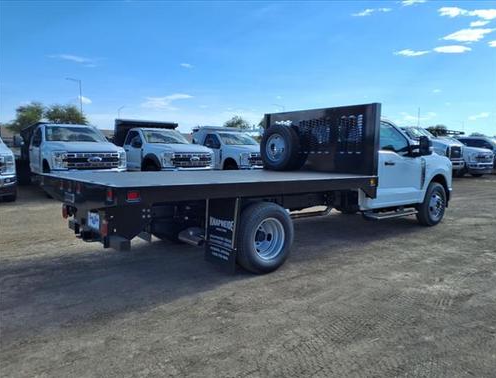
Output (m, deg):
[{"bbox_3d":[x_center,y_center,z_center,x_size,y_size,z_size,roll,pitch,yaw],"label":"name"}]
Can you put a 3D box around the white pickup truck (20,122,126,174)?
[{"bbox_3d":[-6.152,-1.134,13.010,2.350,2.120,6.400,-4,8,-40],"label":"white pickup truck"}]

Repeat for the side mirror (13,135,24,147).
[{"bbox_3d":[-6.468,-1.375,11.107,0.250,0.330,0.160,-4,8,-40],"label":"side mirror"}]

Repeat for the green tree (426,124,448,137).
[{"bbox_3d":[28.872,-7.118,59.537,3.800,5.240,3.800,1,6,0],"label":"green tree"}]

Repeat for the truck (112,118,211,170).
[{"bbox_3d":[-3.768,-1.434,15.078,2.350,2.350,6.400,-4,8,-40],"label":"truck"}]

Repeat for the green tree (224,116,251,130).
[{"bbox_3d":[-1.346,-6.785,51.575,3.800,5.380,3.800,1,6,0],"label":"green tree"}]

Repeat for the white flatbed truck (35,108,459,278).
[{"bbox_3d":[0.828,-0.290,6.274,7.000,2.060,2.420,-4,8,-40],"label":"white flatbed truck"}]

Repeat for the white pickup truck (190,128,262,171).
[{"bbox_3d":[-1.369,-1.562,16.955,2.300,2.280,6.400,-4,8,-40],"label":"white pickup truck"}]

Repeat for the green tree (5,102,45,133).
[{"bbox_3d":[-22.456,-5.905,39.633,3.800,5.530,3.800,1,6,0],"label":"green tree"}]

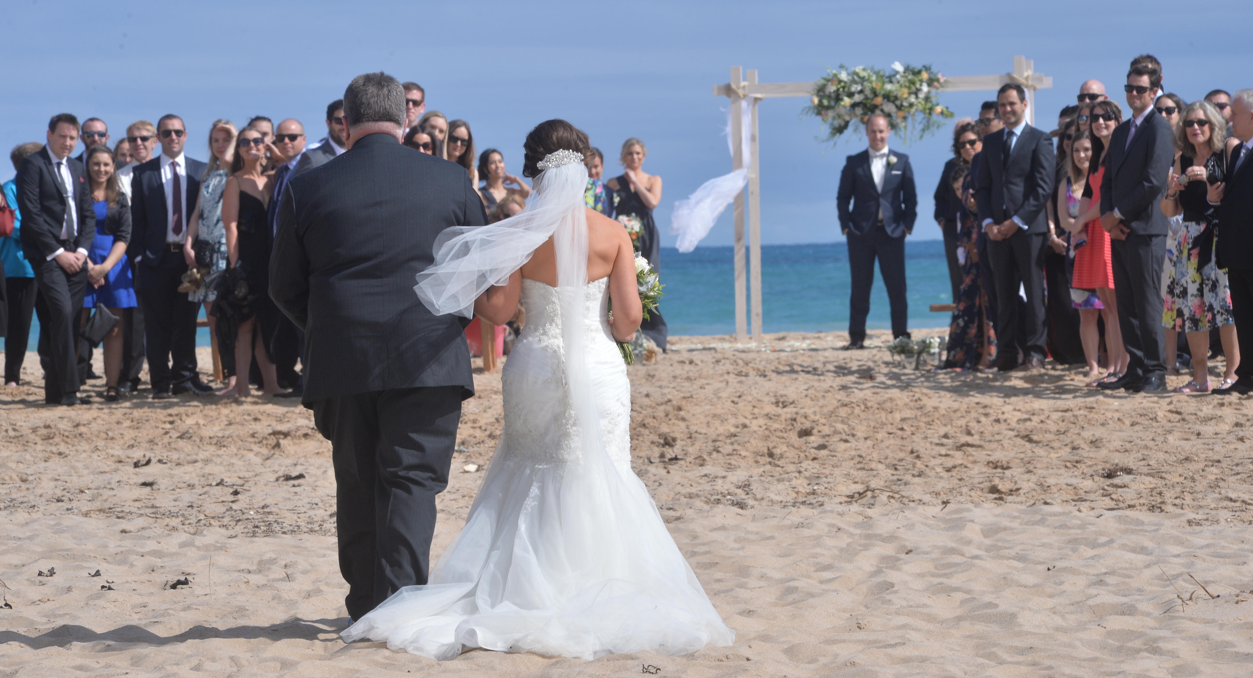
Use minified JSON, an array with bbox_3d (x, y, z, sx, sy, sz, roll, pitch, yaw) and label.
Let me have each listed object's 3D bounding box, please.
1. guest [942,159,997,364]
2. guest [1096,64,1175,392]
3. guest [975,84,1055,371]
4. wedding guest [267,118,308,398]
[{"bbox_3d":[2.208,-0.488,41.400,0.420,1.380,0.360,-1,1,15],"label":"guest"},{"bbox_3d":[2.856,-0.621,36.000,0.500,1.839,0.360,0,1,42],"label":"guest"},{"bbox_3d":[2.485,-0.714,41.200,0.540,1.830,0.380,-1,1,20],"label":"guest"},{"bbox_3d":[-2.154,-0.523,41.700,0.480,1.790,0.340,-1,1,37],"label":"wedding guest"}]

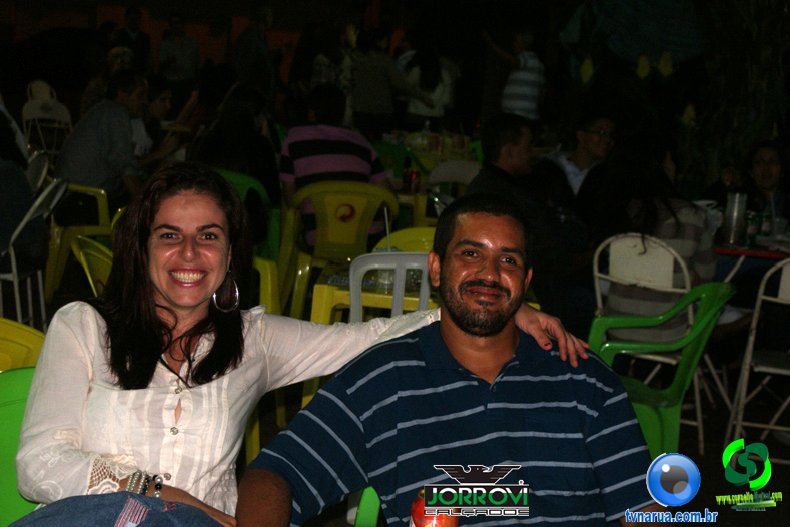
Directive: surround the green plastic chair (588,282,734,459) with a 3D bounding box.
[{"bbox_3d":[0.764,0.410,4.601,0.510,0.770,0.550,4,8,5],"label":"green plastic chair"}]

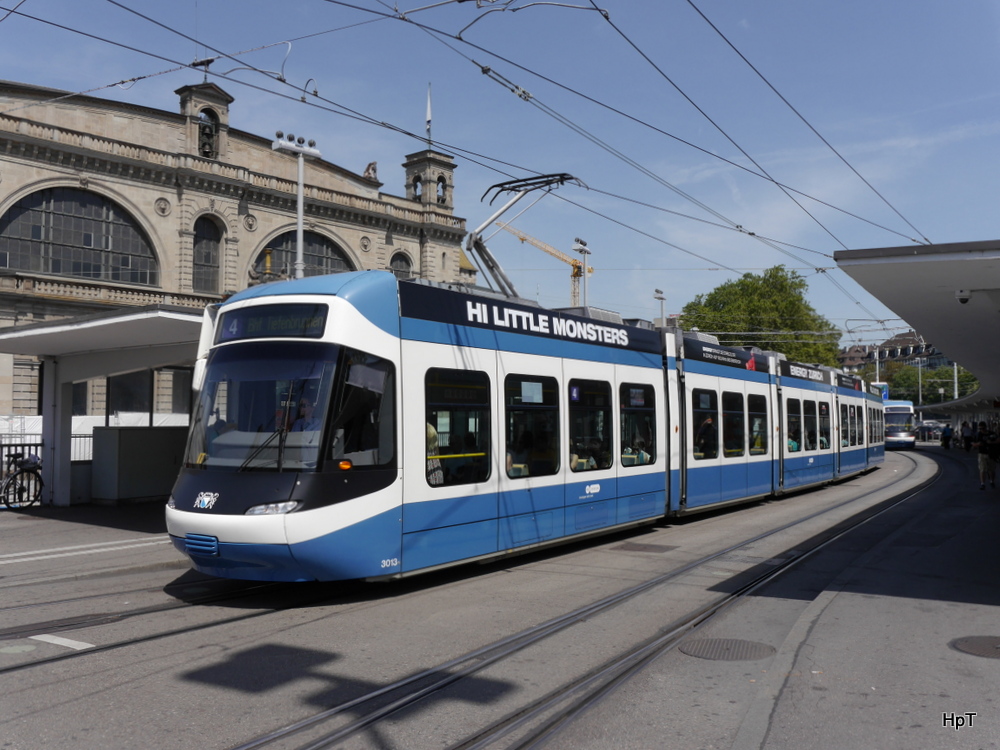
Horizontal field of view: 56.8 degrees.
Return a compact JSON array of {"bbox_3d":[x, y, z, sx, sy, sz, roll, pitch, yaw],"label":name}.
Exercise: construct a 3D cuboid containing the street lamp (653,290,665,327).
[{"bbox_3d":[11.300,-0.550,65.200,0.600,11.100,1.700,-1,-3,25],"label":"street lamp"}]

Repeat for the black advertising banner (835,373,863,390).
[{"bbox_3d":[10.945,0.266,28.909,0.060,0.370,4.831,-2,-3,29],"label":"black advertising banner"}]

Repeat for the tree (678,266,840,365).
[{"bbox_3d":[29.000,-2.500,103.000,18.300,19.400,18.000,0,-3,0],"label":"tree"}]

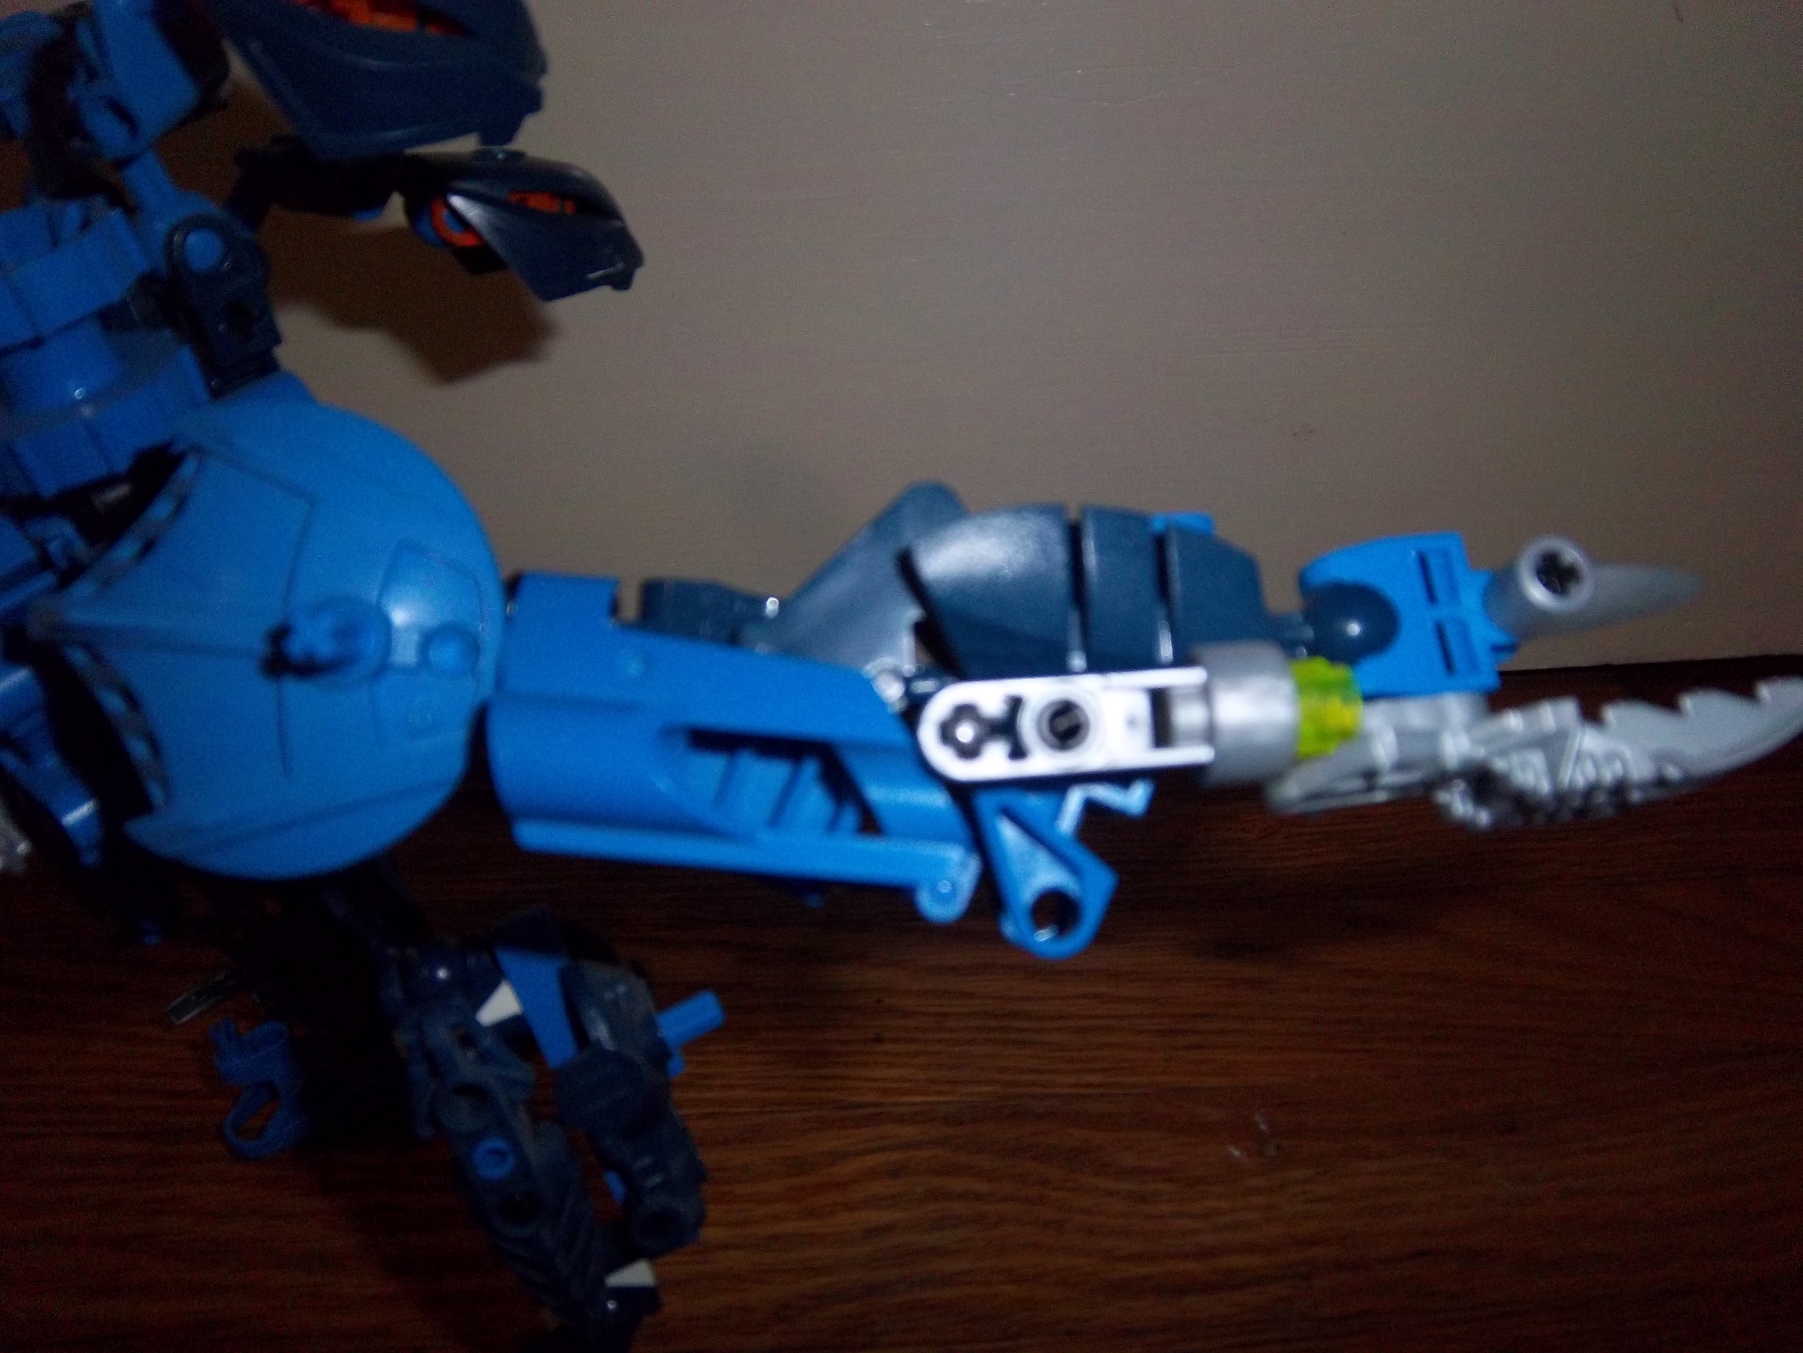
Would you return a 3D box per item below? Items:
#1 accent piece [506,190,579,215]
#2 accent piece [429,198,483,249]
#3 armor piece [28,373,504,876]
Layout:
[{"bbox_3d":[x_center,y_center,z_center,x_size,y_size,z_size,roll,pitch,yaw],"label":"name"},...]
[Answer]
[{"bbox_3d":[-0.044,-0.058,0.179,0.009,0.003,0.004,8,6,-6],"label":"accent piece"},{"bbox_3d":[-0.054,-0.056,0.179,0.007,0.007,0.004,6,3,-1],"label":"accent piece"},{"bbox_3d":[-0.064,-0.004,0.143,0.047,0.048,0.032,4,0,5],"label":"armor piece"}]

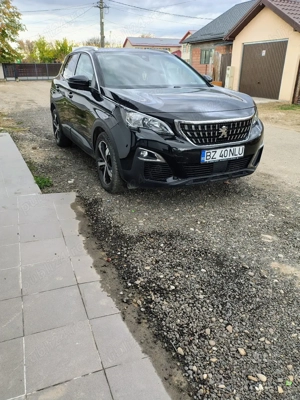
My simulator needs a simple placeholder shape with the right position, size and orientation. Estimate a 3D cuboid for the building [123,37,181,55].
[{"bbox_3d":[1.075,-23.839,48.908,10.000,6.140,5.750,-8,25,-18],"label":"building"}]

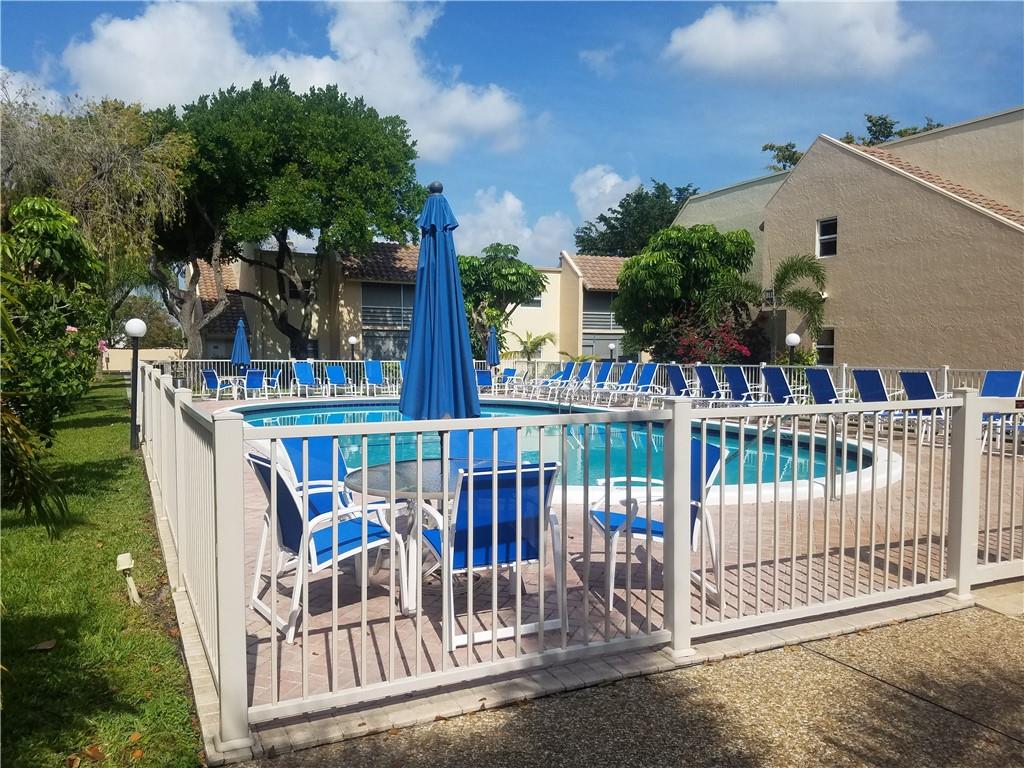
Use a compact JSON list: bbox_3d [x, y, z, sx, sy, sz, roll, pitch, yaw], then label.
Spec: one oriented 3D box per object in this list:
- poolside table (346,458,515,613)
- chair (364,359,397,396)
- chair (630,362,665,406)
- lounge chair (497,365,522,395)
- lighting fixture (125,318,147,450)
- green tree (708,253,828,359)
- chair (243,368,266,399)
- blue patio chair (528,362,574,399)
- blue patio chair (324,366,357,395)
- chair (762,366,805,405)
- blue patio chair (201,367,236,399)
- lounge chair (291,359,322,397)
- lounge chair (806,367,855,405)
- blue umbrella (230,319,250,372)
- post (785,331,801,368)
[{"bbox_3d":[-0.426,0.931,4.780,1.230,0.720,1.230,0,3,-5],"label":"poolside table"},{"bbox_3d":[-4.560,-0.199,26.815,0.680,1.170,1.600,-1,3,-27],"label":"chair"},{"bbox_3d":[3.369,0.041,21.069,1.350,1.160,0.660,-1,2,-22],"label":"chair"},{"bbox_3d":[-0.072,-0.110,27.818,0.620,0.920,0.720,1,3,30],"label":"lounge chair"},{"bbox_3d":[-5.470,0.012,11.150,0.310,1.900,0.310,-1,3,-26],"label":"lighting fixture"},{"bbox_3d":[6.070,-1.163,18.168,2.650,3.800,2.400,0,2,0],"label":"green tree"},{"bbox_3d":[-8.100,0.034,24.222,0.650,0.920,0.720,-2,3,-37],"label":"chair"},{"bbox_3d":[1.400,-0.128,25.116,1.600,1.170,0.680,-1,3,-28],"label":"blue patio chair"},{"bbox_3d":[-5.330,-0.063,23.900,0.650,1.000,1.250,-1,3,-23],"label":"blue patio chair"},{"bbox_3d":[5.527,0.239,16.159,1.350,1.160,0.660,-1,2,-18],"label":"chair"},{"bbox_3d":[-8.650,0.030,22.600,0.620,0.910,0.680,3,3,43],"label":"blue patio chair"},{"bbox_3d":[-6.790,-0.161,25.916,0.680,1.170,1.600,-1,3,-29],"label":"lounge chair"},{"bbox_3d":[5.980,0.286,15.275,1.650,1.160,0.680,-1,3,-28],"label":"lounge chair"},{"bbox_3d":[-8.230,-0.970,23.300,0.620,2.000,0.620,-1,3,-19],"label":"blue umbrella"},{"bbox_3d":[6.200,-0.167,17.000,0.310,1.900,0.310,1,3,20],"label":"post"}]

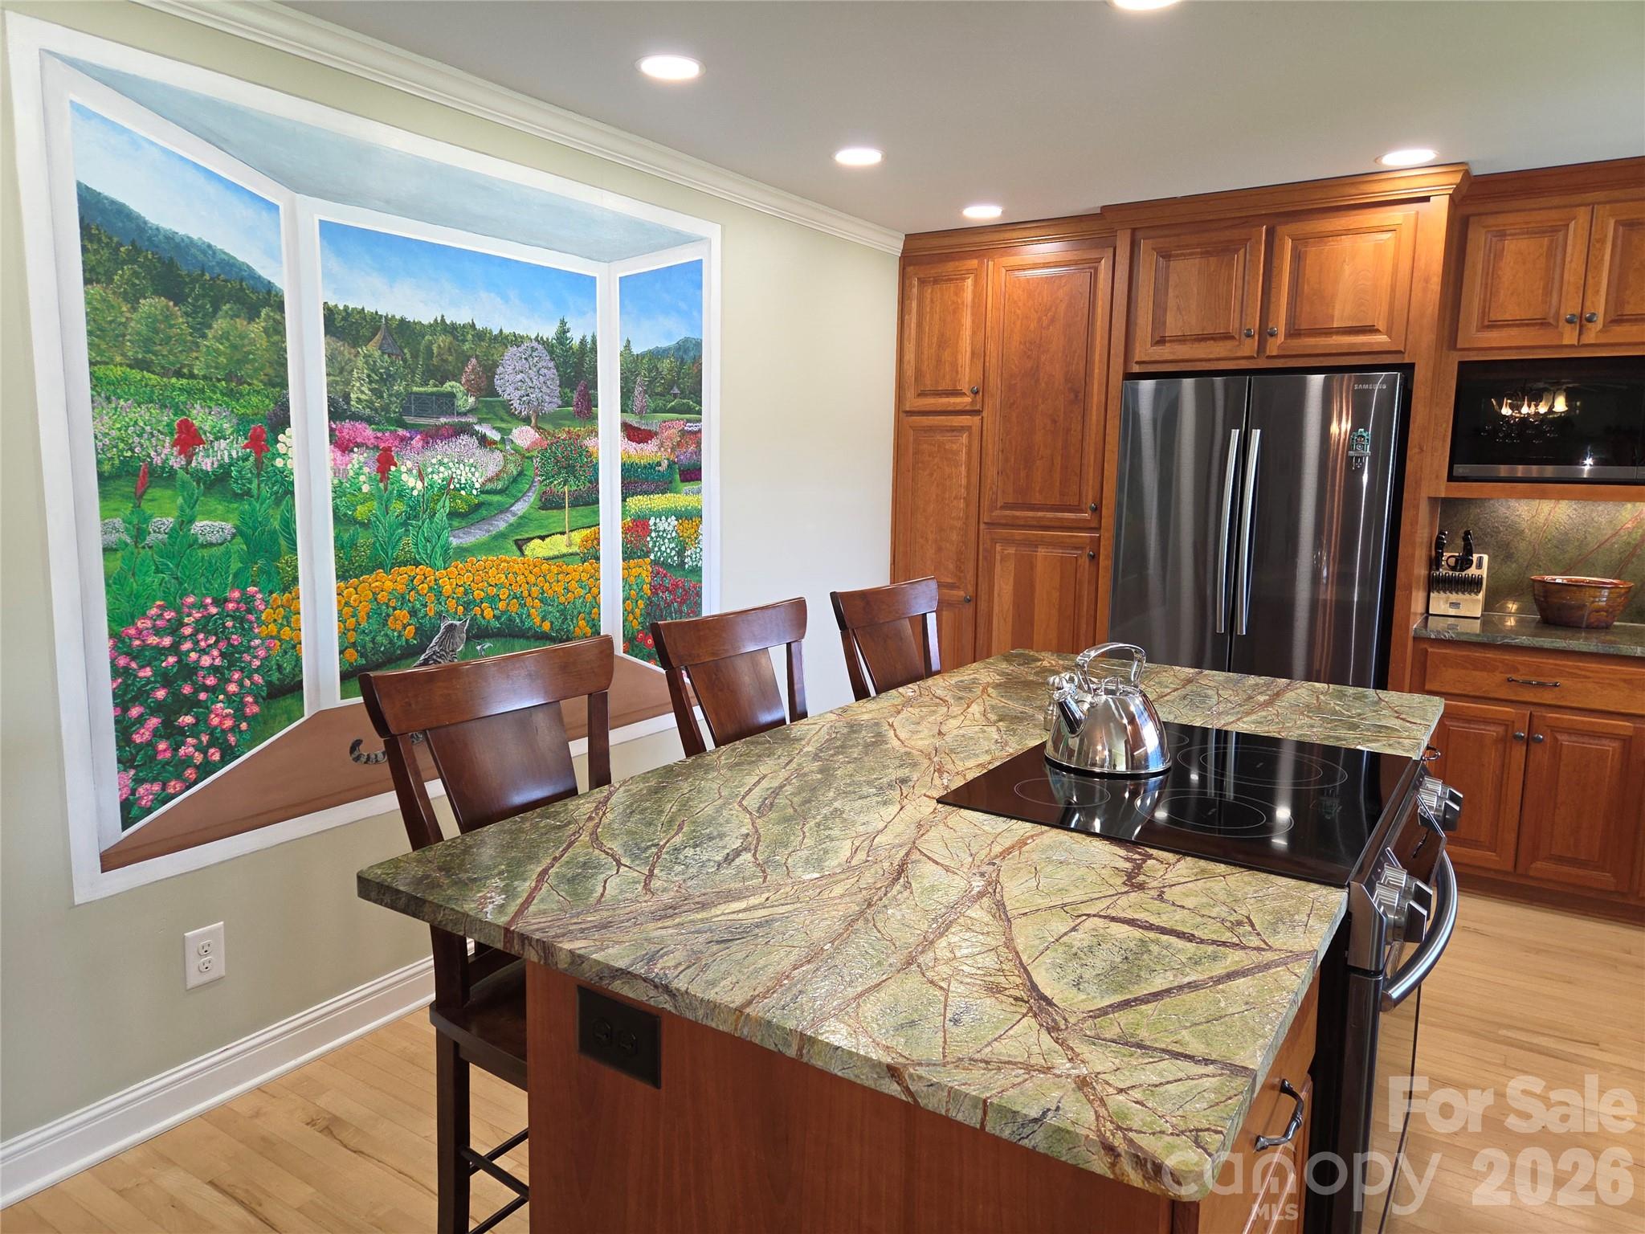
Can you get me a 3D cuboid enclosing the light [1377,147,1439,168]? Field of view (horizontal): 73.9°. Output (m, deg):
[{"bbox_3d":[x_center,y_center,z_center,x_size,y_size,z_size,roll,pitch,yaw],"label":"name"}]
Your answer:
[{"bbox_3d":[1.738,-1.362,3.261,0.185,0.020,0.185,6,9,33],"label":"light"}]

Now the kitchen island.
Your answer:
[{"bbox_3d":[0.433,0.723,2.126,1.113,0.915,2.196,6,10,33],"label":"kitchen island"}]

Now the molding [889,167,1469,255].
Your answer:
[{"bbox_3d":[1.141,-1.422,3.908,2.025,0.085,0.165,6,9,33],"label":"molding"}]

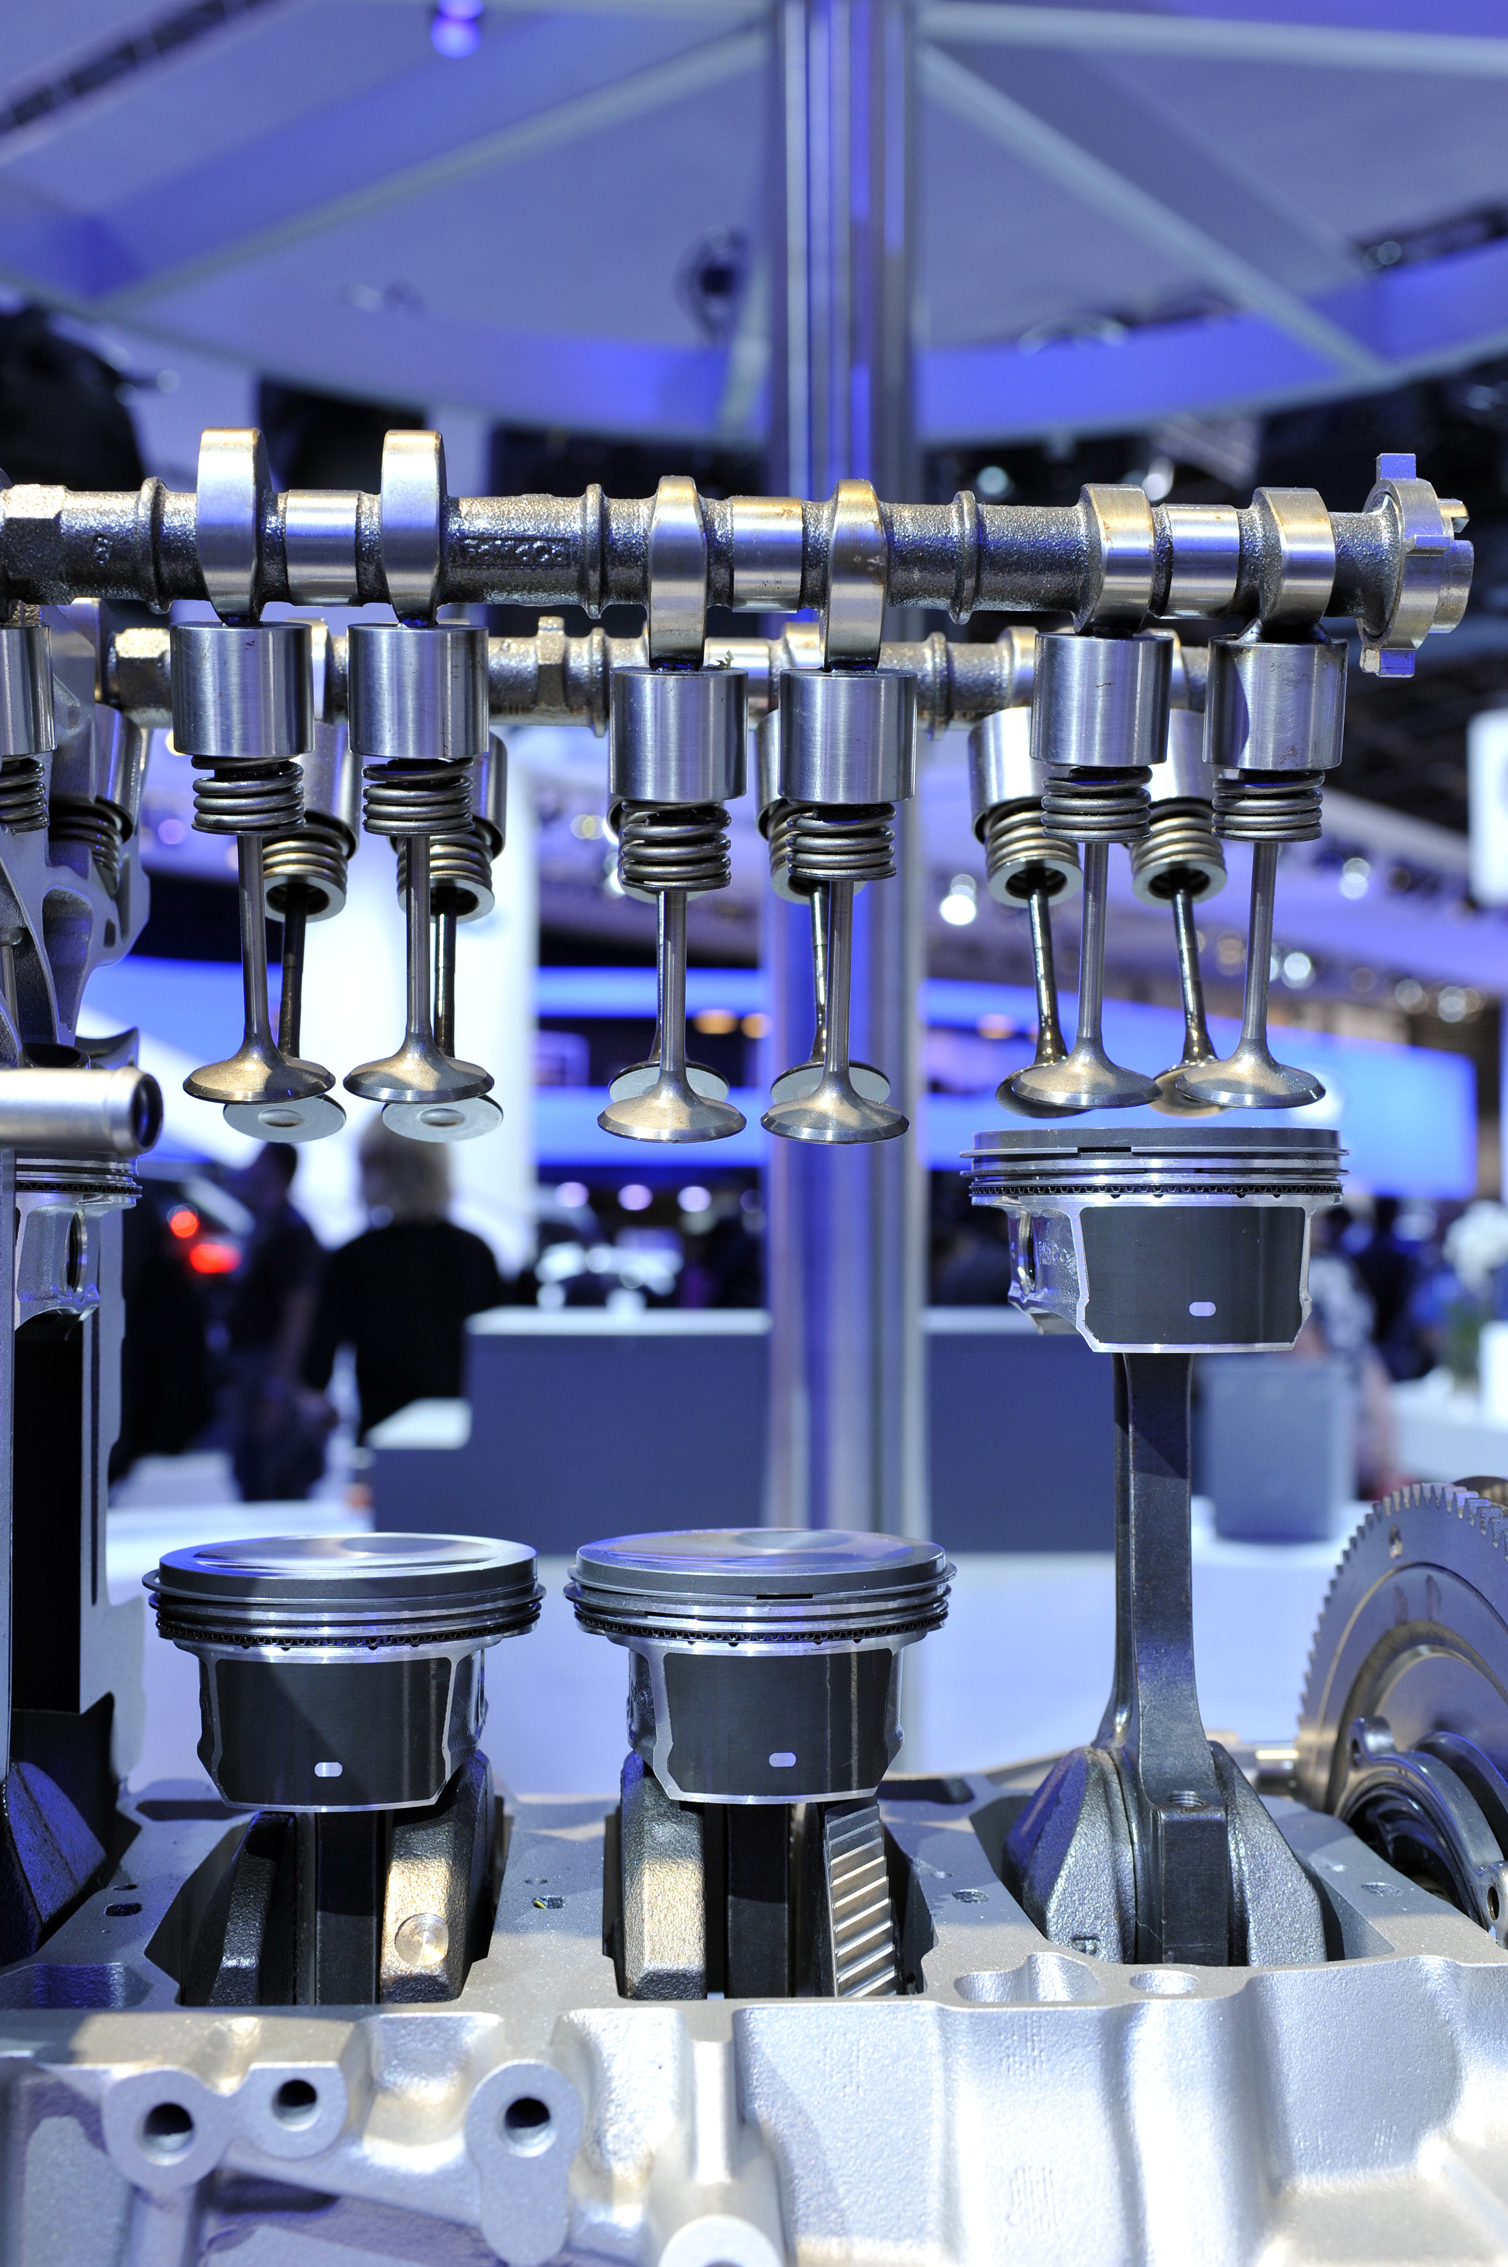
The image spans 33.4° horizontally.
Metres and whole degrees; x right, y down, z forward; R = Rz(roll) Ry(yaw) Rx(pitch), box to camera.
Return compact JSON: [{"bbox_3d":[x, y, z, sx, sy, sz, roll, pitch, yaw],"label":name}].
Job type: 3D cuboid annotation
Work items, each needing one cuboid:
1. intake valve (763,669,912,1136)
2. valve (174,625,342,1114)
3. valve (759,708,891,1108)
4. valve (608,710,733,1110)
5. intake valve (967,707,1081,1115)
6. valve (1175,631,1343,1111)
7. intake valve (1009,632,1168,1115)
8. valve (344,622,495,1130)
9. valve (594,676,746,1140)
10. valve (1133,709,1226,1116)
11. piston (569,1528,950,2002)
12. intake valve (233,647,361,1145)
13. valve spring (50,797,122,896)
[{"bbox_3d":[0.020,-0.052,0.575,0.035,0.105,0.035,1,14,-3],"label":"intake valve"},{"bbox_3d":[-0.113,-0.061,0.566,0.035,0.104,0.035,0,13,-2],"label":"valve"},{"bbox_3d":[0.018,-0.058,0.655,0.031,0.104,0.031,0,-24,-2],"label":"valve"},{"bbox_3d":[-0.022,-0.058,0.653,0.031,0.104,0.031,0,-24,-2],"label":"valve"},{"bbox_3d":[0.075,-0.058,0.657,0.031,0.104,0.031,0,-24,-2],"label":"intake valve"},{"bbox_3d":[0.117,-0.060,0.578,0.035,0.105,0.035,0,14,-3],"label":"valve"},{"bbox_3d":[0.079,-0.060,0.576,0.035,0.105,0.035,0,14,-3],"label":"intake valve"},{"bbox_3d":[-0.075,-0.061,0.568,0.035,0.104,0.035,0,13,-2],"label":"valve"},{"bbox_3d":[-0.018,-0.052,0.573,0.035,0.105,0.035,0,14,-3],"label":"valve"},{"bbox_3d":[0.113,-0.058,0.659,0.030,0.108,0.030,0,-27,-3],"label":"valve"},{"bbox_3d":[0.002,0.155,0.597,0.090,0.110,0.090,0,-2,-2],"label":"piston"},{"bbox_3d":[-0.117,-0.052,0.644,0.030,0.108,0.030,0,-27,-3],"label":"intake valve"},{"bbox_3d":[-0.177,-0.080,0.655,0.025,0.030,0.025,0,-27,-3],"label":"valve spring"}]

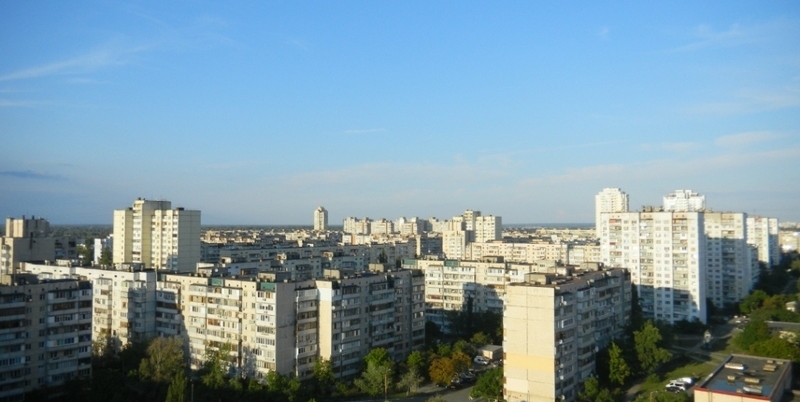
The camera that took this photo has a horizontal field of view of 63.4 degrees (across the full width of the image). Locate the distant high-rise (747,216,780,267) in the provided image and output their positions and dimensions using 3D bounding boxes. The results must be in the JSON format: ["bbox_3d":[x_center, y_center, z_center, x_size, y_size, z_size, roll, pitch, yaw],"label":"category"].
[{"bbox_3d":[346.948,39.383,628.000,34.000,48.000,17.000,-1,-2,34],"label":"distant high-rise"}]

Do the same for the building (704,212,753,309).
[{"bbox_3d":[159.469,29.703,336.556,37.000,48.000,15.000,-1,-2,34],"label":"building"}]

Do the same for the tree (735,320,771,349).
[{"bbox_3d":[117.898,44.553,215.973,11.433,9.287,10.861,0,-2,0],"label":"tree"}]

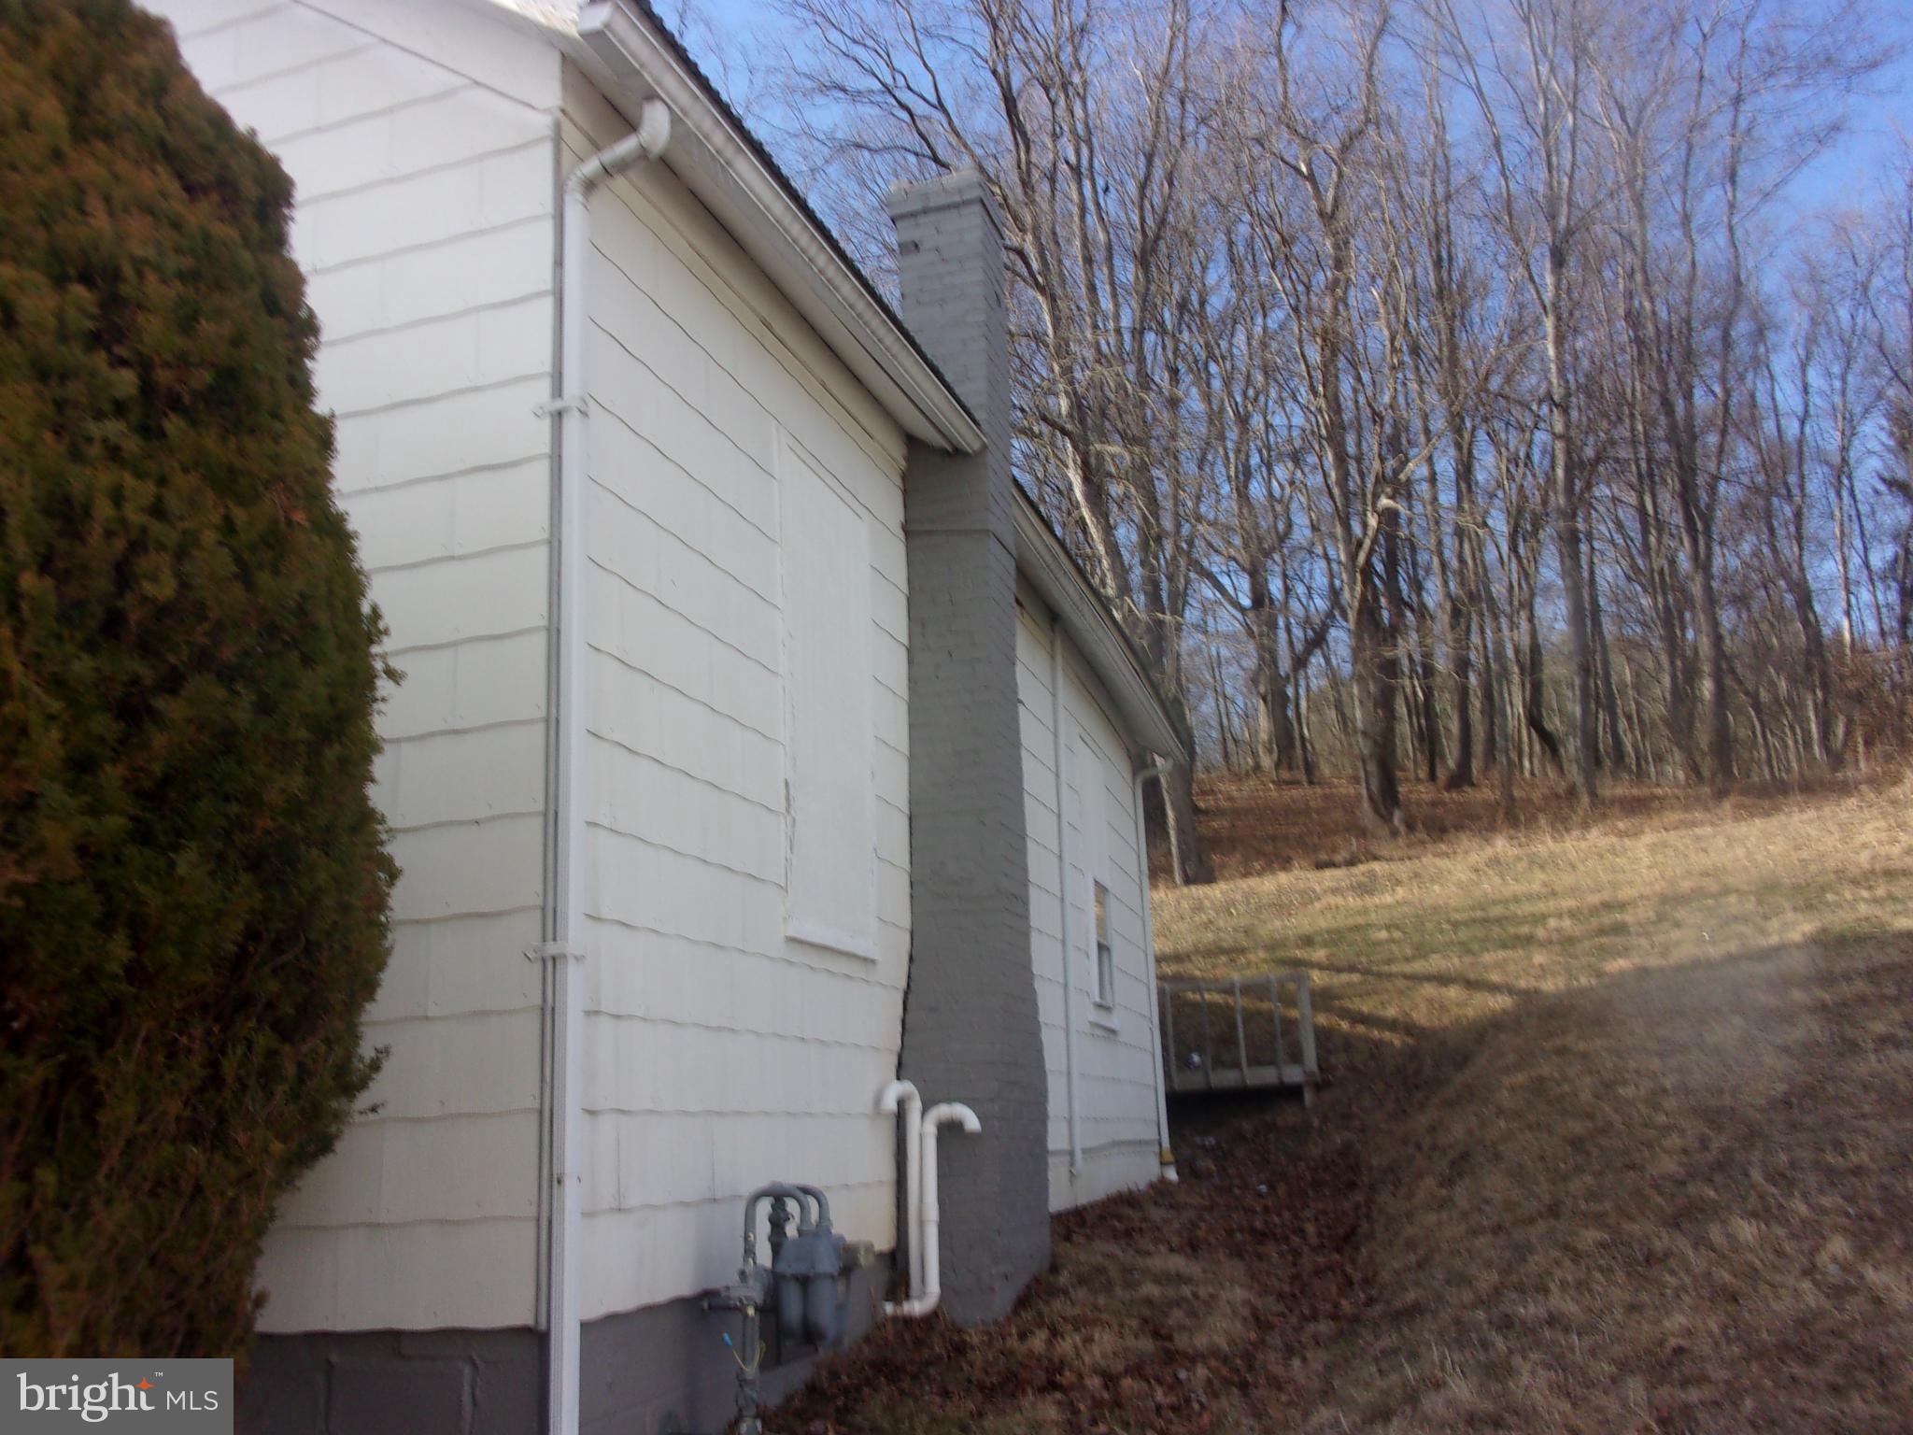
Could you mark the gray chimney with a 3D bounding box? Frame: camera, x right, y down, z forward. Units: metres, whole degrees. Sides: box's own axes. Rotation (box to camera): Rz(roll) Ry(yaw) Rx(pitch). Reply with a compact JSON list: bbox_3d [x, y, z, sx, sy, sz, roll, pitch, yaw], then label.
[{"bbox_3d":[0.048,-0.047,6.899,0.460,5.059,0.736,-6,-15,18],"label":"gray chimney"}]

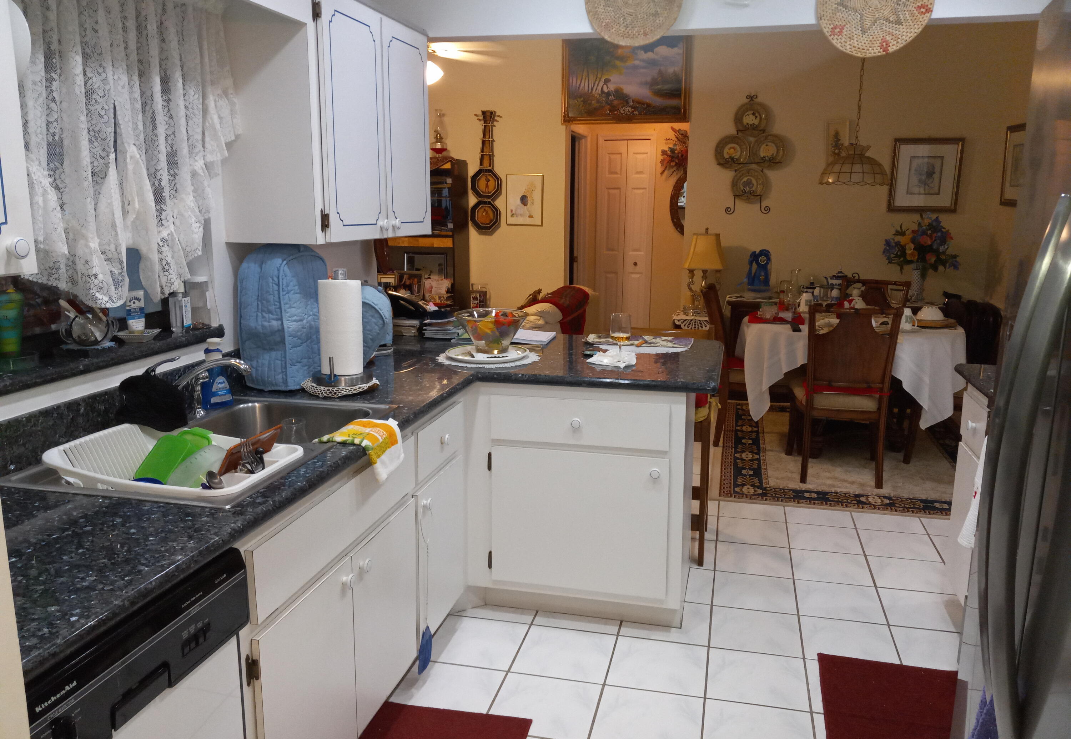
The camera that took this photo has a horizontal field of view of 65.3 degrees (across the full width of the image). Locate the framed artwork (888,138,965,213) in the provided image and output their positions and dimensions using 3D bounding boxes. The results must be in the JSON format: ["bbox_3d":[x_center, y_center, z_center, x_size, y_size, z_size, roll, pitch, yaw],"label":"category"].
[{"bbox_3d":[2.873,-1.426,6.145,0.480,0.527,0.030,3,11,13],"label":"framed artwork"}]

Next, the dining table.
[{"bbox_3d":[1.941,-0.011,5.320,1.290,0.605,1.000,3,11,13],"label":"dining table"}]

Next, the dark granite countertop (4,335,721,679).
[{"bbox_3d":[-0.246,0.139,2.333,1.457,0.045,2.852,3,11,13],"label":"dark granite countertop"}]

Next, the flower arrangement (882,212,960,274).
[{"bbox_3d":[2.784,-0.902,6.013,0.510,0.440,0.400,3,11,13],"label":"flower arrangement"}]

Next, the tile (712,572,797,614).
[{"bbox_3d":[0.842,0.859,3.213,0.303,0.010,0.303,3,11,13],"label":"tile"}]

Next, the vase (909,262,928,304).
[{"bbox_3d":[2.775,-0.631,6.070,0.125,0.295,0.125,3,11,14],"label":"vase"}]

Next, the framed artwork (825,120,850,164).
[{"bbox_3d":[2.236,-1.662,6.180,0.201,0.363,0.020,3,11,13],"label":"framed artwork"}]

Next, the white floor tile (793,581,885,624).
[{"bbox_3d":[1.154,0.885,3.182,0.304,0.010,0.304,3,11,13],"label":"white floor tile"}]

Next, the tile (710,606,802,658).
[{"bbox_3d":[0.780,0.928,2.958,0.304,0.010,0.304,3,11,13],"label":"tile"}]

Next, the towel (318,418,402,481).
[{"bbox_3d":[-0.426,0.206,2.114,0.170,0.112,0.285,3,11,13],"label":"towel"}]

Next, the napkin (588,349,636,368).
[{"bbox_3d":[0.276,-0.045,3.027,0.175,0.030,0.200,3,11,14],"label":"napkin"}]

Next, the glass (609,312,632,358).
[{"bbox_3d":[0.315,-0.127,3.064,0.073,0.165,0.073,3,11,14],"label":"glass"}]

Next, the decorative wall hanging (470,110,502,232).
[{"bbox_3d":[-0.415,-1.615,6.864,0.280,0.980,0.060,3,11,14],"label":"decorative wall hanging"}]

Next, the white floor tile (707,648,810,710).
[{"bbox_3d":[0.706,0.987,2.663,0.304,0.010,0.304,3,11,13],"label":"white floor tile"}]

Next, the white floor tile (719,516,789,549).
[{"bbox_3d":[0.987,0.744,3.799,0.303,0.010,0.303,3,11,13],"label":"white floor tile"}]

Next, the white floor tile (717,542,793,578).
[{"bbox_3d":[0.914,0.801,3.506,0.303,0.010,0.303,3,11,13],"label":"white floor tile"}]

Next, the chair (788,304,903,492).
[{"bbox_3d":[1.660,0.097,4.531,0.500,0.965,0.600,3,11,13],"label":"chair"}]

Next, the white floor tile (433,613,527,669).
[{"bbox_3d":[-0.197,0.942,2.879,0.304,0.010,0.304,3,11,13],"label":"white floor tile"}]

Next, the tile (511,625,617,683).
[{"bbox_3d":[0.100,0.944,2.770,0.303,0.010,0.303,3,11,13],"label":"tile"}]

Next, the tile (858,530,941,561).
[{"bbox_3d":[1.584,0.773,3.657,0.303,0.010,0.303,3,11,13],"label":"tile"}]

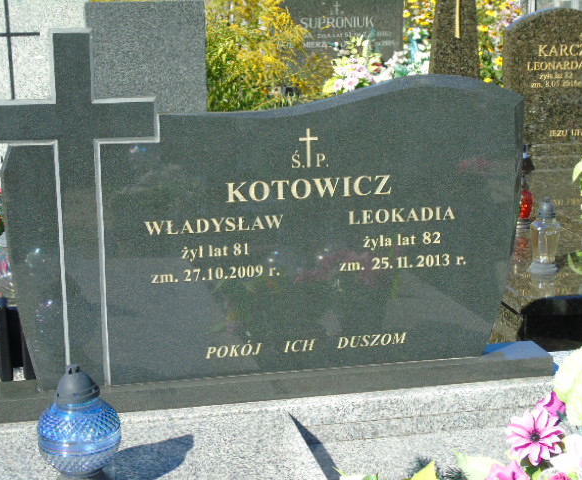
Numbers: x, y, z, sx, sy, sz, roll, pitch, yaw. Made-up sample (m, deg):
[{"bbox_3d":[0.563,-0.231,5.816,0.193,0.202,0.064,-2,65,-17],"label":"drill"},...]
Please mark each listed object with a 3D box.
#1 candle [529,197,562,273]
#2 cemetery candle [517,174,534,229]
[{"bbox_3d":[0.805,-0.017,3.620,0.098,0.244,0.098,-3,13,-12],"label":"candle"},{"bbox_3d":[0.857,-0.142,4.200,0.062,0.196,0.062,-3,13,-12],"label":"cemetery candle"}]

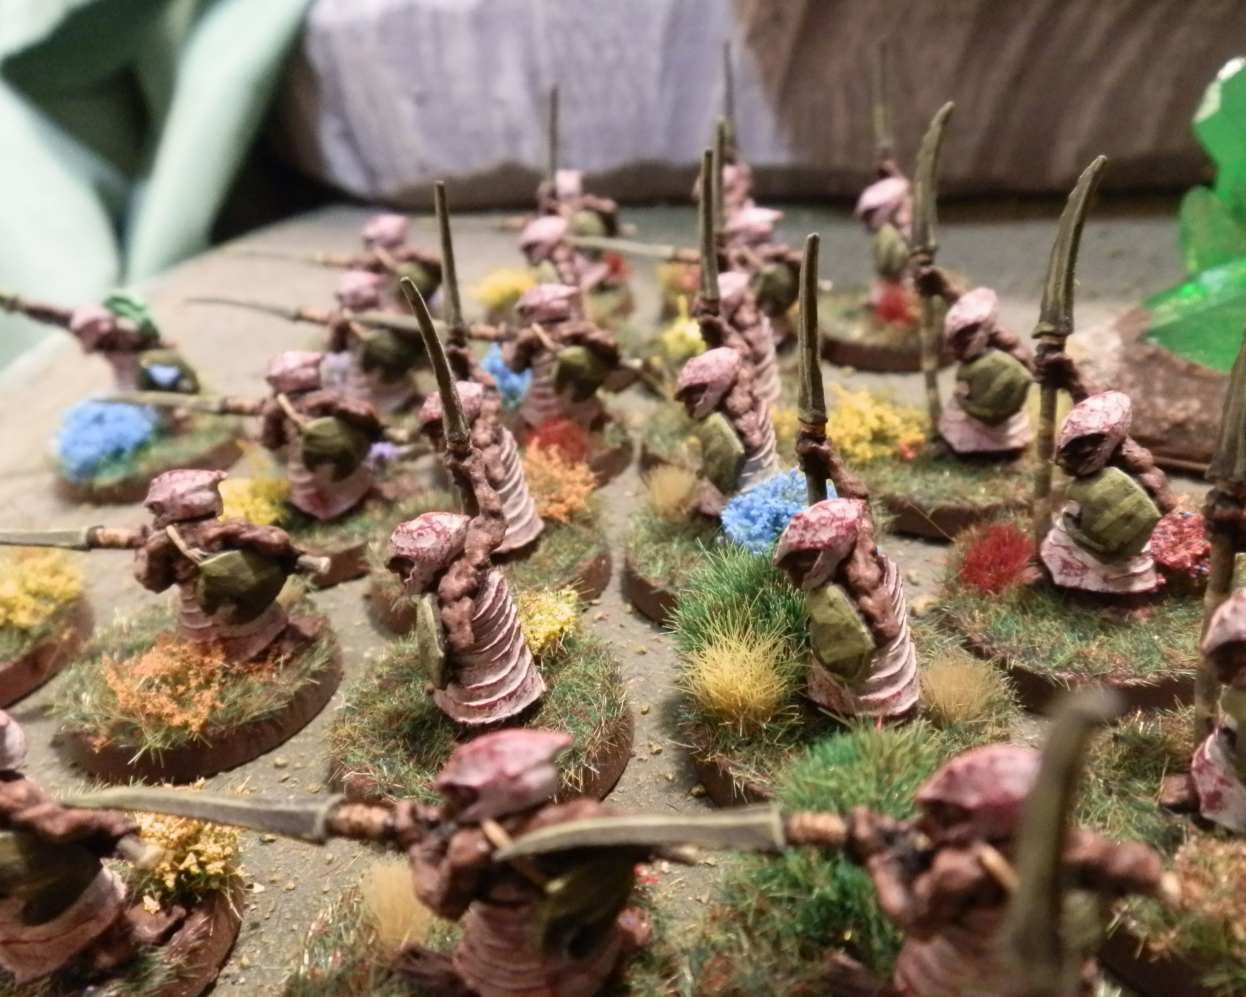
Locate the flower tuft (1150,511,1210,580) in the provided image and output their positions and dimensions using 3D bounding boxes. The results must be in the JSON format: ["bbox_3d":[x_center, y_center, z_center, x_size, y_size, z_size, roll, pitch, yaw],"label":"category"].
[{"bbox_3d":[0.047,0.004,0.091,0.006,0.005,0.006,-7,31,0],"label":"flower tuft"}]

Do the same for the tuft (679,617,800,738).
[{"bbox_3d":[0.009,0.014,0.086,0.009,0.007,0.009,-2,30,6],"label":"tuft"}]

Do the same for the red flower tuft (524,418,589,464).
[{"bbox_3d":[-0.008,-0.008,0.130,0.008,0.005,0.008,-7,30,-3],"label":"red flower tuft"}]

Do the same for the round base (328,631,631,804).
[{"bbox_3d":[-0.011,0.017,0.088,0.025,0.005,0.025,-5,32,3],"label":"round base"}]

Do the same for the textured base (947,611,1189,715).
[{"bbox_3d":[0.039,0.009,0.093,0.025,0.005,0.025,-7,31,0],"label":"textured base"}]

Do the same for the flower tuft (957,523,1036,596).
[{"bbox_3d":[0.032,0.005,0.092,0.007,0.005,0.006,-7,31,0],"label":"flower tuft"}]

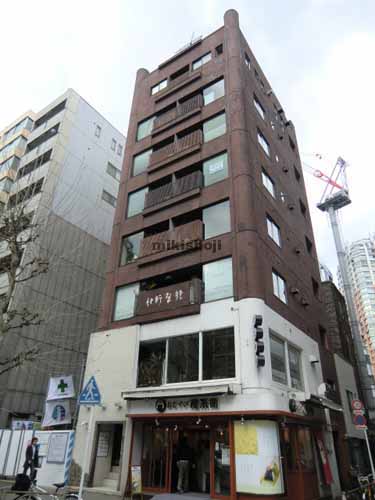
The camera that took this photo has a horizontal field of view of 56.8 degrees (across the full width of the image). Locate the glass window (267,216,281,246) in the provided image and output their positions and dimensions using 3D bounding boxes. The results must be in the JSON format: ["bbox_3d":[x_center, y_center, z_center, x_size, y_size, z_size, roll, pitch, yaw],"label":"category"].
[{"bbox_3d":[4.324,-0.925,17.513,0.124,1.182,1.542,-19,-36,32],"label":"glass window"}]

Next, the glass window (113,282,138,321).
[{"bbox_3d":[-2.980,2.534,16.853,1.487,1.710,0.120,-17,-34,30],"label":"glass window"}]

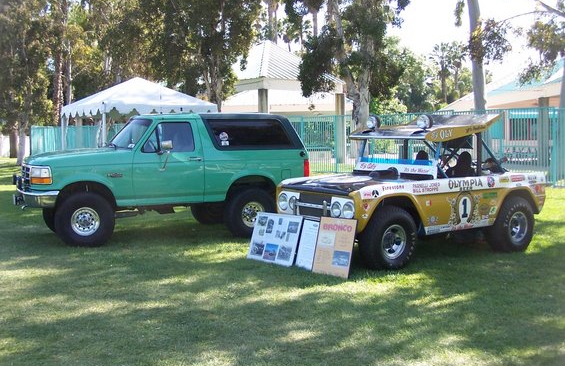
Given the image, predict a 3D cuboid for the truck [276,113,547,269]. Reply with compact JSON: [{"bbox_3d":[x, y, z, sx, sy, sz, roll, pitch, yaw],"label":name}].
[{"bbox_3d":[1.867,0.011,11.081,3.720,1.970,1.860,-3,4,-34],"label":"truck"}]

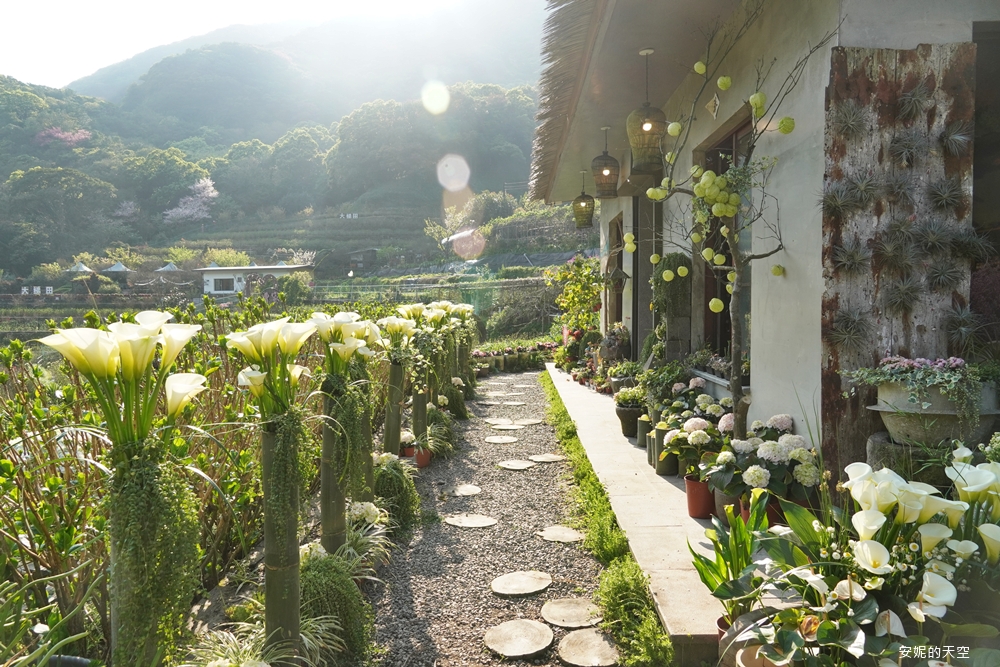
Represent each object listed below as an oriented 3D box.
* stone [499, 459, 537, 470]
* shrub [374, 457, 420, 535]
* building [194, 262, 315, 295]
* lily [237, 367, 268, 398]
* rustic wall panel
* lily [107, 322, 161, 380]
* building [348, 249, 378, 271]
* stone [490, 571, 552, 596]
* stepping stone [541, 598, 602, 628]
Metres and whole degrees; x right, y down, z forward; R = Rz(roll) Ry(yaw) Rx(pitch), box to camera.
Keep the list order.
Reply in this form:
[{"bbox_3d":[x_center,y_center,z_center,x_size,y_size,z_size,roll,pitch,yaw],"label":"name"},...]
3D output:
[{"bbox_3d":[0.144,1.100,6.173,0.309,0.040,0.325,0,3,1],"label":"stone"},{"bbox_3d":[-0.610,0.949,4.420,0.270,0.410,0.280,0,3,1],"label":"shrub"},{"bbox_3d":[-25.633,-5.615,78.000,10.800,3.200,7.000,0,3,-3],"label":"building"},{"bbox_3d":[-0.901,0.178,2.720,0.095,0.110,0.100,2,3,28],"label":"lily"},{"bbox_3d":[1.963,-0.224,3.700,0.745,2.392,0.070,0,3,1],"label":"rustic wall panel"},{"bbox_3d":[-0.791,0.039,1.620,0.120,0.130,0.110,0,3,2],"label":"lily"},{"bbox_3d":[-15.468,-8.386,85.000,3.600,2.500,3.000,1,3,23],"label":"building"},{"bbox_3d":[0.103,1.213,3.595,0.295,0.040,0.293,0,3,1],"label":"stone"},{"bbox_3d":[0.307,1.189,3.151,0.270,0.040,0.265,0,3,2],"label":"stepping stone"}]

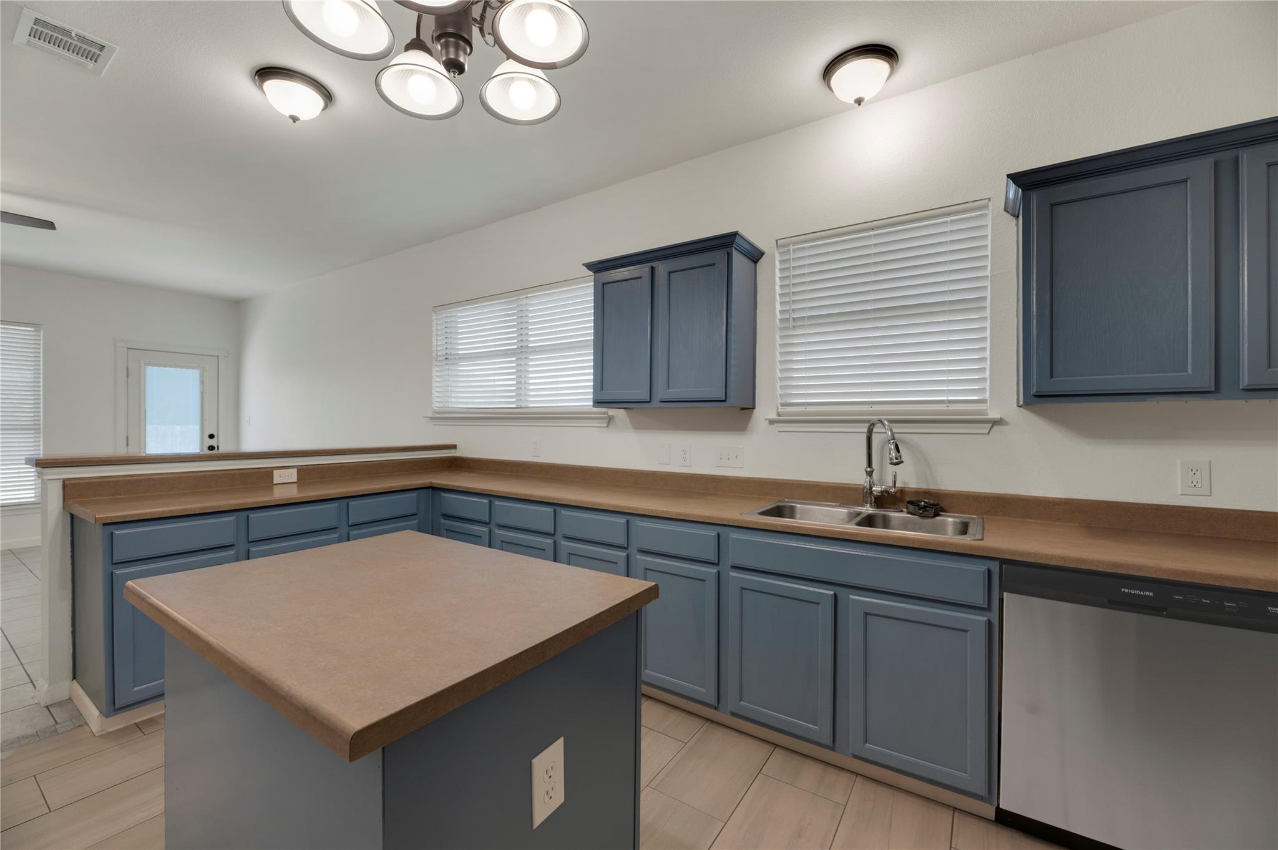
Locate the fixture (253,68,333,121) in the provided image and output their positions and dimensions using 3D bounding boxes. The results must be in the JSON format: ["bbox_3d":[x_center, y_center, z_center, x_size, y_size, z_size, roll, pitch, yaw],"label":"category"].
[{"bbox_3d":[-1.525,-1.417,2.205,0.285,0.148,0.285,1,0,33],"label":"fixture"}]

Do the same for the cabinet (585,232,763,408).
[{"bbox_3d":[0.170,-0.485,2.667,0.911,0.800,0.372,1,0,33],"label":"cabinet"}]

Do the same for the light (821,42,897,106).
[{"bbox_3d":[0.922,-1.399,2.065,0.285,0.148,0.285,1,0,33],"label":"light"}]

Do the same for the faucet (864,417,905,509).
[{"bbox_3d":[1.055,0.168,2.095,0.125,0.396,0.270,0,0,1],"label":"faucet"}]

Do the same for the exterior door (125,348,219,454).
[{"bbox_3d":[-5.427,0.182,5.808,0.050,2.049,0.799,1,0,33],"label":"exterior door"}]

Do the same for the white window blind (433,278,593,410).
[{"bbox_3d":[-0.939,-0.525,3.653,1.800,0.879,0.055,1,0,33],"label":"white window blind"}]

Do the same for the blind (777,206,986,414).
[{"bbox_3d":[1.092,-0.496,2.325,0.890,0.888,0.055,1,0,33],"label":"blind"}]

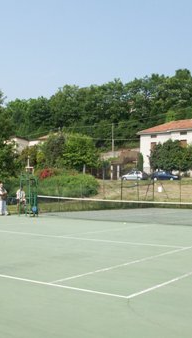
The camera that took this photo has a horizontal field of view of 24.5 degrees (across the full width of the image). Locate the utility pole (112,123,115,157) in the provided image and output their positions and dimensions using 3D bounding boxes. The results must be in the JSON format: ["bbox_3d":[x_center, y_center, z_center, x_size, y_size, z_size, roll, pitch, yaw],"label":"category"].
[{"bbox_3d":[3.760,-6.166,95.000,0.300,7.600,0.300,1,-3,2],"label":"utility pole"}]

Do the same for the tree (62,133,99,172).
[{"bbox_3d":[-2.197,-2.045,67.000,5.400,7.000,5.400,2,-3,-2],"label":"tree"}]

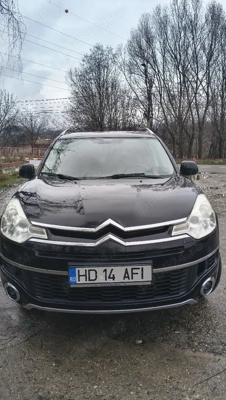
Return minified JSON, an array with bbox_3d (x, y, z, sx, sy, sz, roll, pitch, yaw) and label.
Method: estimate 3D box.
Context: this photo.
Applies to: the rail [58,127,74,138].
[{"bbox_3d":[-0.675,-1.008,4.600,0.090,0.130,1.650,-1,9,-1],"label":"rail"}]

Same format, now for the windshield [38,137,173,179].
[{"bbox_3d":[-0.050,-0.453,3.398,1.420,0.150,0.906,-1,39,-1],"label":"windshield"}]

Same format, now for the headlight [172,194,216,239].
[{"bbox_3d":[0.616,0.129,2.230,0.410,0.280,0.500,-1,9,-1],"label":"headlight"}]

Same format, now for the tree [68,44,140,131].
[{"bbox_3d":[-0.949,-9.687,30.000,7.000,11.684,7.000,-1,9,-1],"label":"tree"}]

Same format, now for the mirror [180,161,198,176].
[{"bbox_3d":[0.857,-0.362,3.404,0.215,0.175,0.140,-1,9,-1],"label":"mirror"}]

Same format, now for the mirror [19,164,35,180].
[{"bbox_3d":[-0.952,-0.323,3.384,0.215,0.175,0.140,-1,9,-1],"label":"mirror"}]

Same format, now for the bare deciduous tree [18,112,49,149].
[{"bbox_3d":[-8.039,-6.741,30.000,3.200,3.995,3.200,-1,9,-1],"label":"bare deciduous tree"}]

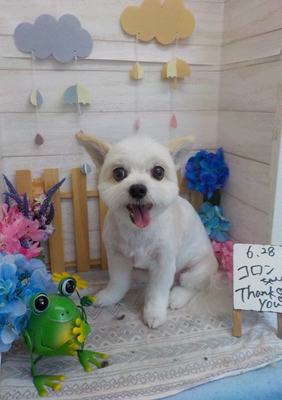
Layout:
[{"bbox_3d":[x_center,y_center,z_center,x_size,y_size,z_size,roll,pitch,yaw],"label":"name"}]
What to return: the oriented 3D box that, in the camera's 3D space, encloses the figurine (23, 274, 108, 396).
[{"bbox_3d":[-0.135,0.205,0.585,0.133,0.161,0.125,-14,20,-42],"label":"figurine"}]

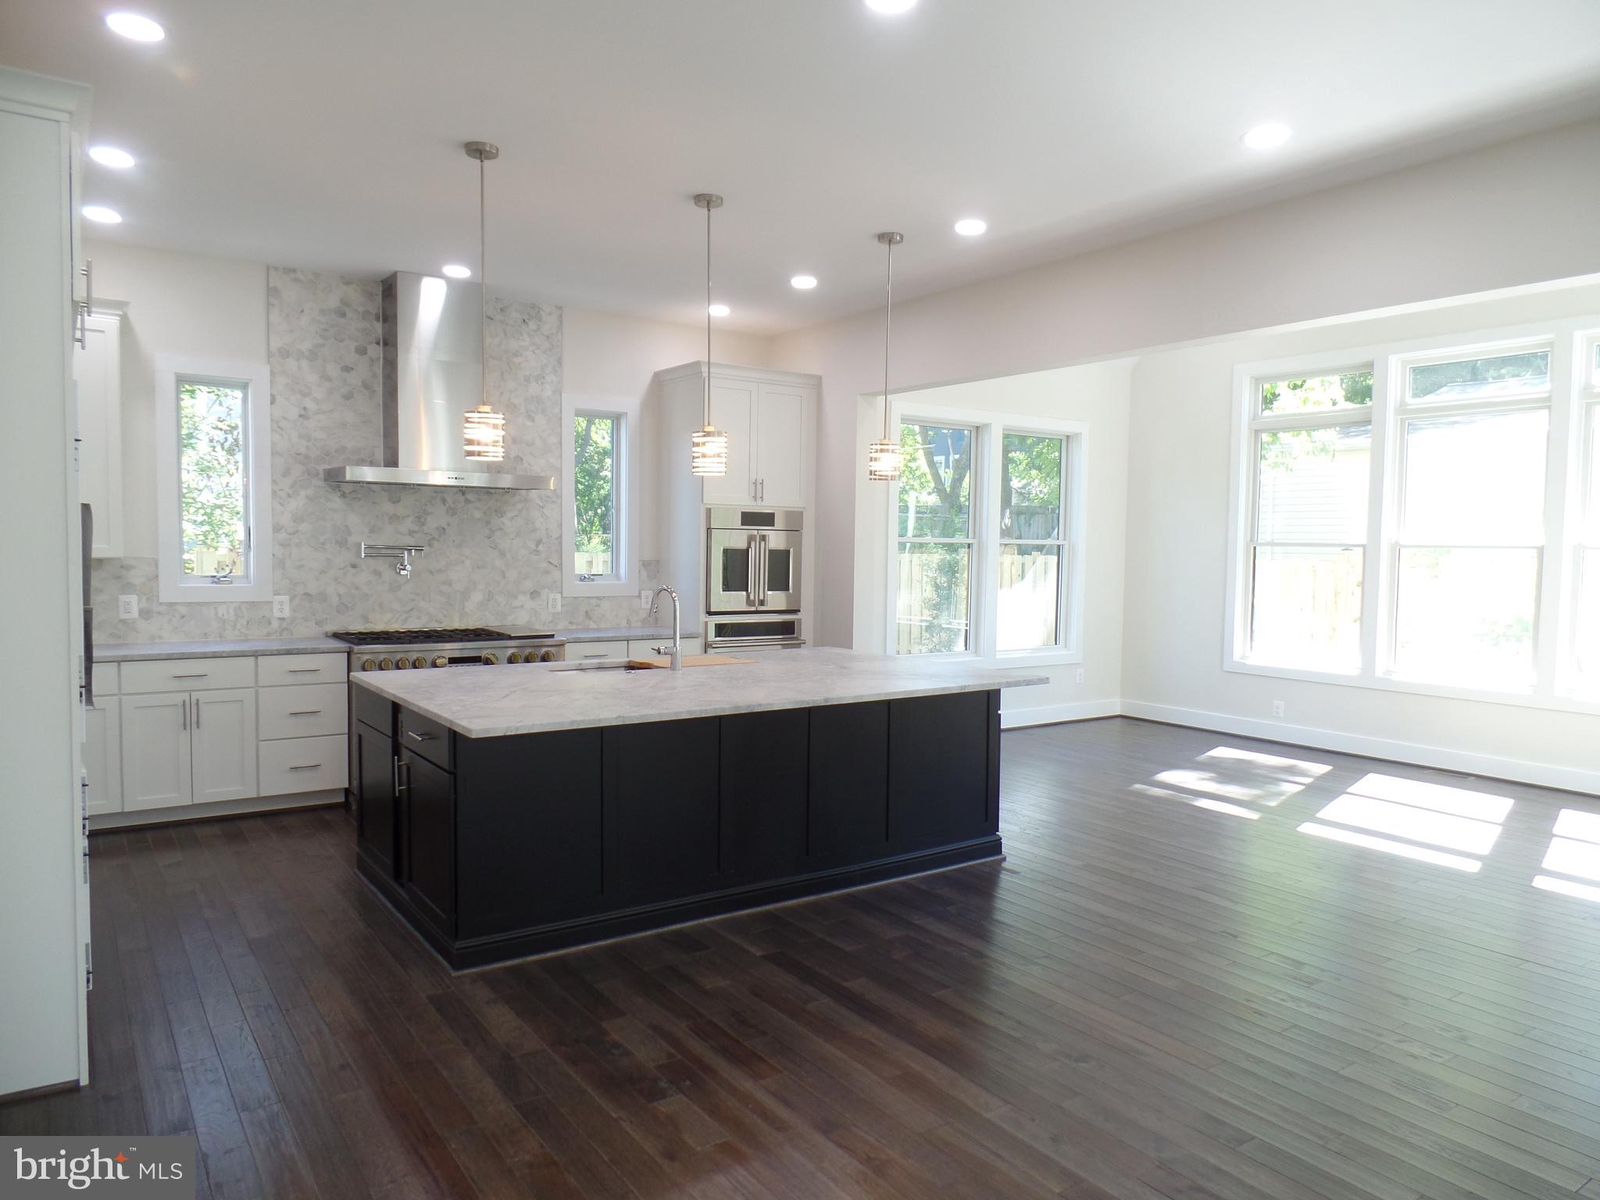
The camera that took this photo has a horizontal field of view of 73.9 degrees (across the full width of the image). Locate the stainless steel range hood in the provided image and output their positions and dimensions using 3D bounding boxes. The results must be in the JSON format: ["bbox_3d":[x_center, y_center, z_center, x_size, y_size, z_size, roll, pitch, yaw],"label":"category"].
[{"bbox_3d":[-2.197,-1.320,6.506,1.218,1.256,0.591,-1,3,-35],"label":"stainless steel range hood"}]

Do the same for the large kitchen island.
[{"bbox_3d":[-0.432,0.792,4.808,2.660,0.908,1.753,-1,3,-35],"label":"large kitchen island"}]

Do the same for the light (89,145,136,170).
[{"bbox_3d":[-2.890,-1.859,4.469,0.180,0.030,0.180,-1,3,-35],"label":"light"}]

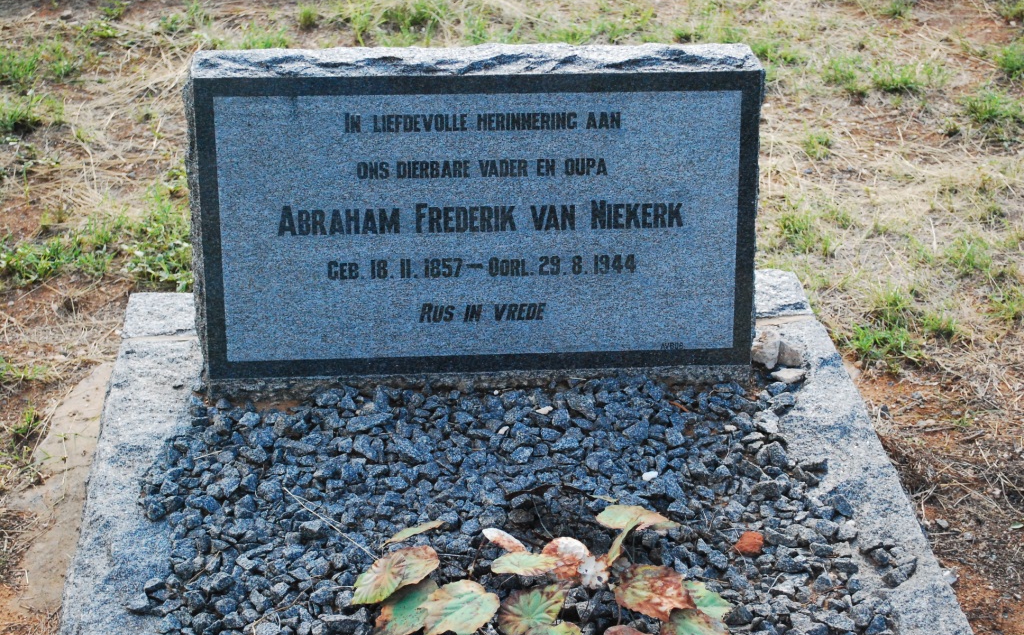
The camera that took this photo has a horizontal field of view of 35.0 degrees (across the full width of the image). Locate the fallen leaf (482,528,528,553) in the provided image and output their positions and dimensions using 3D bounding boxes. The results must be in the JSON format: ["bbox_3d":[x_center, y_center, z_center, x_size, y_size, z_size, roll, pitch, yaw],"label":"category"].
[{"bbox_3d":[-0.008,0.287,2.092,0.060,0.024,0.030,11,33,15],"label":"fallen leaf"}]

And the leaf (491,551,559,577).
[{"bbox_3d":[0.016,0.311,2.045,0.087,0.020,0.050,2,32,1],"label":"leaf"}]

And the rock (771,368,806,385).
[{"bbox_3d":[0.422,0.090,2.476,0.053,0.018,0.034,7,32,10],"label":"rock"}]

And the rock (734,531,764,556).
[{"bbox_3d":[0.312,0.297,2.133,0.038,0.024,0.030,7,32,9],"label":"rock"}]

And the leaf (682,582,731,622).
[{"bbox_3d":[0.238,0.354,2.014,0.072,0.025,0.062,15,34,20],"label":"leaf"}]

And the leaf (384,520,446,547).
[{"bbox_3d":[-0.125,0.281,2.109,0.083,0.024,0.032,-11,34,-19],"label":"leaf"}]

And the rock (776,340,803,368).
[{"bbox_3d":[0.427,0.056,2.516,0.045,0.036,0.036,7,32,10],"label":"rock"}]

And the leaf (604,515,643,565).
[{"bbox_3d":[0.144,0.288,2.097,0.065,0.038,0.028,-25,40,-35],"label":"leaf"}]

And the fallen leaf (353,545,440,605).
[{"bbox_3d":[-0.144,0.322,2.023,0.112,0.040,0.068,-12,34,-21],"label":"fallen leaf"}]

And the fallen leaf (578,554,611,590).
[{"bbox_3d":[0.104,0.321,2.052,0.042,0.028,0.036,3,32,3],"label":"fallen leaf"}]

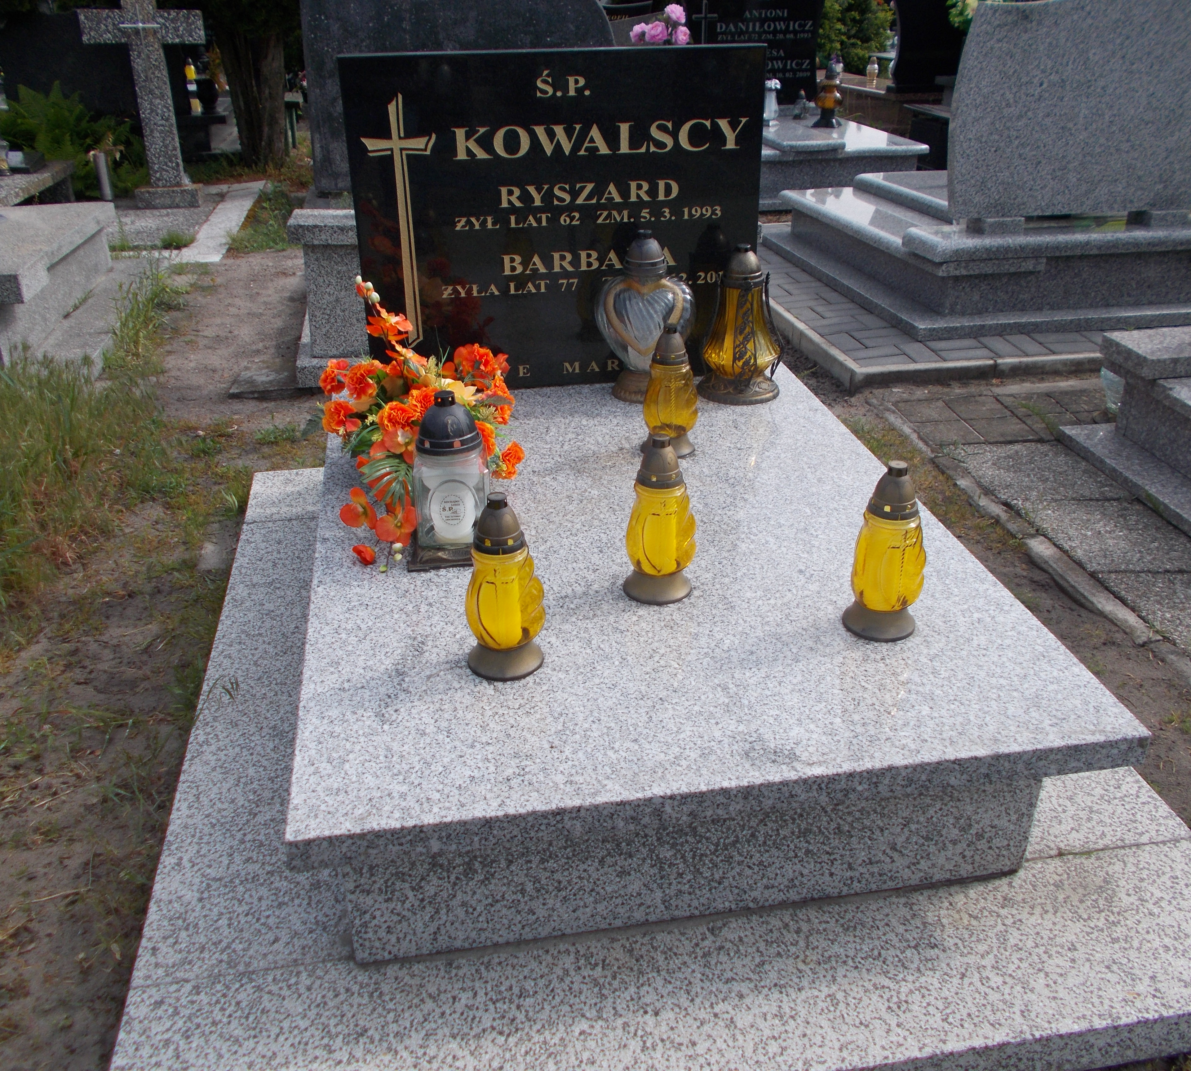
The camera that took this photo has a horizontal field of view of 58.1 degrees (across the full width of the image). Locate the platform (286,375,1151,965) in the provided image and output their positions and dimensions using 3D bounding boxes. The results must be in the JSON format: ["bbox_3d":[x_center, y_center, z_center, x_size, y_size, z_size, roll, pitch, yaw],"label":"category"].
[{"bbox_3d":[0.045,0.081,1.974,1.040,0.322,1.508,-5,28,-9],"label":"platform"}]

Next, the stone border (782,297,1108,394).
[{"bbox_3d":[1.308,-0.789,4.126,1.040,0.094,0.915,-5,28,-9],"label":"stone border"}]

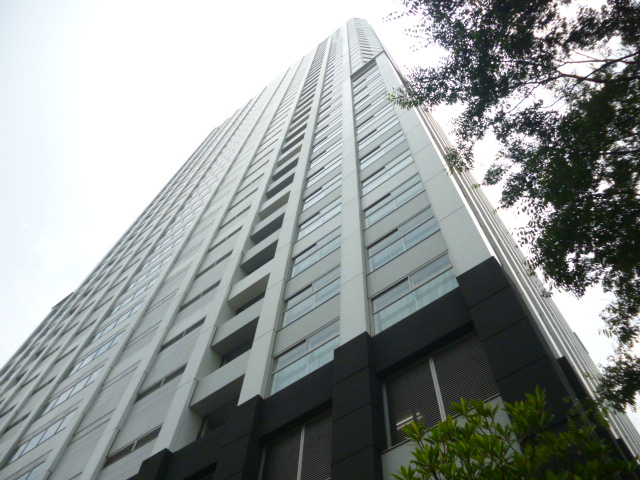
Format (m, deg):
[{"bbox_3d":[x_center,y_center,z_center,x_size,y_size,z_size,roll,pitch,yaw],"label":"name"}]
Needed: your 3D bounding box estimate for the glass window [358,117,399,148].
[{"bbox_3d":[3.234,-5.899,28.620,2.694,1.665,0.150,-34,-69,18],"label":"glass window"}]

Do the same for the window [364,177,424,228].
[{"bbox_3d":[2.822,-1.485,19.978,2.694,1.665,0.150,-34,-69,18],"label":"window"}]

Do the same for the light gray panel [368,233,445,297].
[{"bbox_3d":[2.743,0.824,16.416,2.917,1.330,0.200,-34,-69,18],"label":"light gray panel"}]

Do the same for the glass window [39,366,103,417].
[{"bbox_3d":[-13.672,8.392,28.660,5.032,1.147,0.150,-34,-69,18],"label":"glass window"}]

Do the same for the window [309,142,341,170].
[{"bbox_3d":[0.468,-5.668,34.516,2.790,1.967,0.160,-34,-69,18],"label":"window"}]

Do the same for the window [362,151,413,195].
[{"bbox_3d":[3.155,-3.125,24.179,2.805,1.887,0.160,-34,-69,18],"label":"window"}]

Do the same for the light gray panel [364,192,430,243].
[{"bbox_3d":[2.879,-0.707,19.400,2.917,1.371,0.200,-34,-69,18],"label":"light gray panel"}]

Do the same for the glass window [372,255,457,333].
[{"bbox_3d":[2.548,1.457,14.216,2.694,1.665,0.150,-34,-69,18],"label":"glass window"}]

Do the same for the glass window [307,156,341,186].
[{"bbox_3d":[0.332,-4.146,31.550,2.790,1.881,0.160,-34,-69,18],"label":"glass window"}]

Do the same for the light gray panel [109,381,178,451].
[{"bbox_3d":[-6.910,7.096,20.988,3.487,2.737,0.200,-34,-69,18],"label":"light gray panel"}]

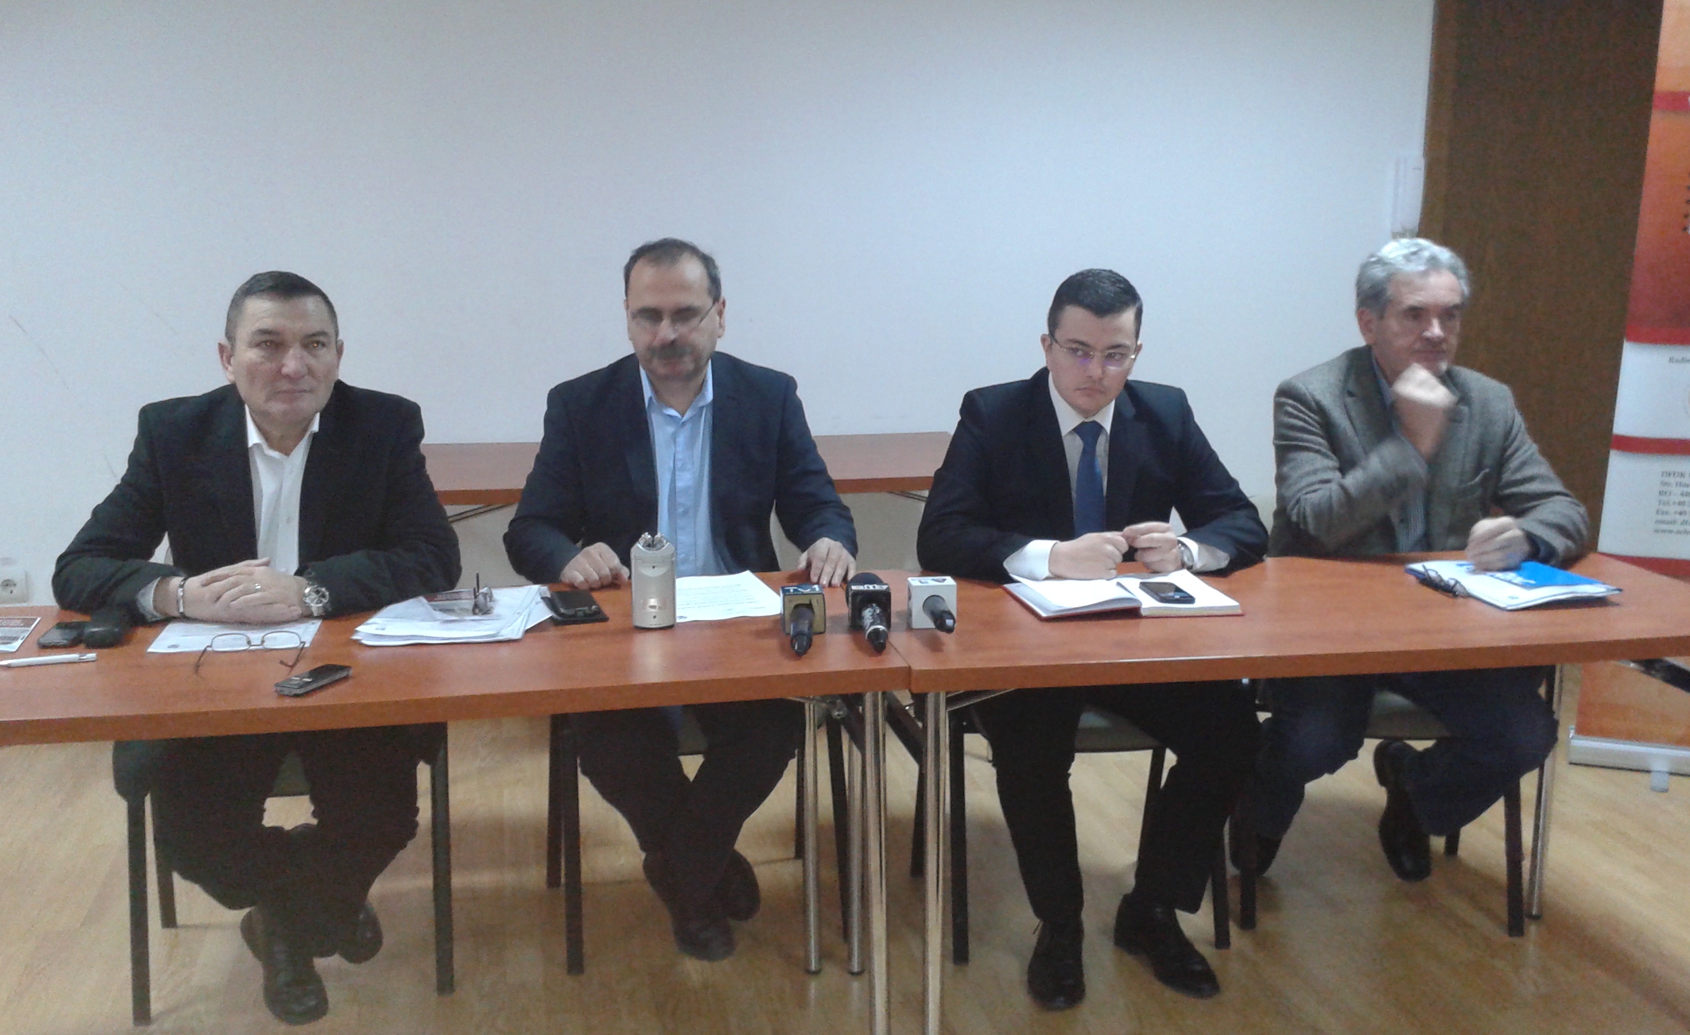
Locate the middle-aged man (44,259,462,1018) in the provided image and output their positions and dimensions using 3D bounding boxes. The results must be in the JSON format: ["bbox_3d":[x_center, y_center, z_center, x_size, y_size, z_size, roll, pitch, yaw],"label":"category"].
[{"bbox_3d":[-0.963,0.225,2.482,0.650,1.270,0.630,-3,12,-12],"label":"middle-aged man"}]

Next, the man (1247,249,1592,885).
[{"bbox_3d":[1.086,0.131,2.762,0.580,1.310,0.620,-1,11,-2],"label":"man"}]

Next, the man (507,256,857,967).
[{"bbox_3d":[-0.294,0.160,2.674,0.620,1.310,0.630,-2,12,-9],"label":"man"}]

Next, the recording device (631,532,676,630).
[{"bbox_3d":[-0.299,0.098,2.235,0.070,0.152,0.037,-2,11,-7],"label":"recording device"}]

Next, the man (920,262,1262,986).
[{"bbox_3d":[0.437,0.186,2.640,0.600,1.260,0.620,-1,11,-3],"label":"man"}]

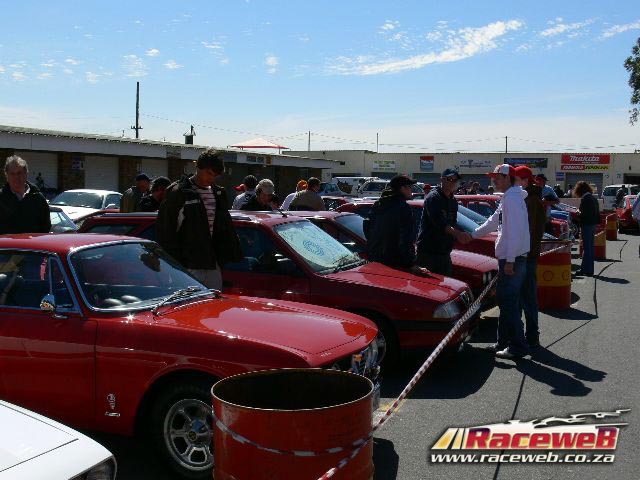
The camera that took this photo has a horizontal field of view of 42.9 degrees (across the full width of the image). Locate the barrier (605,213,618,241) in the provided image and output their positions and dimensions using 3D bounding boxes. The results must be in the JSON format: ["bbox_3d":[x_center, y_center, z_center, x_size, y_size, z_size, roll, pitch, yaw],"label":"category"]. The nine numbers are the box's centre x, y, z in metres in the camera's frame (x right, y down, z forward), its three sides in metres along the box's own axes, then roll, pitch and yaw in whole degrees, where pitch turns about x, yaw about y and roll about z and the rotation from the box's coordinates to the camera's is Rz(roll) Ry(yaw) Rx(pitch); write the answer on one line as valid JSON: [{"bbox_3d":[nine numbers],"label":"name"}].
[{"bbox_3d":[8.881,-0.448,25.024,0.585,0.880,0.585,0,4,0],"label":"barrier"}]

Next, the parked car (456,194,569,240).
[{"bbox_3d":[3.500,-0.341,18.600,4.200,1.380,1.620,2,4,22],"label":"parked car"}]

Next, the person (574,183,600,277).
[{"bbox_3d":[4.932,-0.217,15.018,0.460,1.720,0.500,1,4,17],"label":"person"}]

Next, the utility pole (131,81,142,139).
[{"bbox_3d":[-16.197,-8.503,71.599,1.050,10.900,0.280,-1,4,-13],"label":"utility pole"}]

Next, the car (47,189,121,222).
[{"bbox_3d":[-5.950,-0.610,21.205,1.720,1.400,4.400,1,4,16],"label":"car"}]

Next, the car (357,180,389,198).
[{"bbox_3d":[3.344,-2.404,46.442,1.800,1.800,4.600,1,4,20],"label":"car"}]

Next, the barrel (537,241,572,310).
[{"bbox_3d":[3.124,0.459,11.103,0.585,0.880,0.585,0,4,0],"label":"barrel"}]

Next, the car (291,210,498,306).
[{"bbox_3d":[0.187,0.291,10.070,4.150,1.350,1.630,1,4,21],"label":"car"}]

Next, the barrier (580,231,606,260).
[{"bbox_3d":[6.186,-0.019,18.438,0.585,0.880,0.585,0,4,0],"label":"barrier"}]

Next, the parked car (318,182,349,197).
[{"bbox_3d":[0.470,-2.307,44.945,1.750,1.650,4.400,1,4,12],"label":"parked car"}]

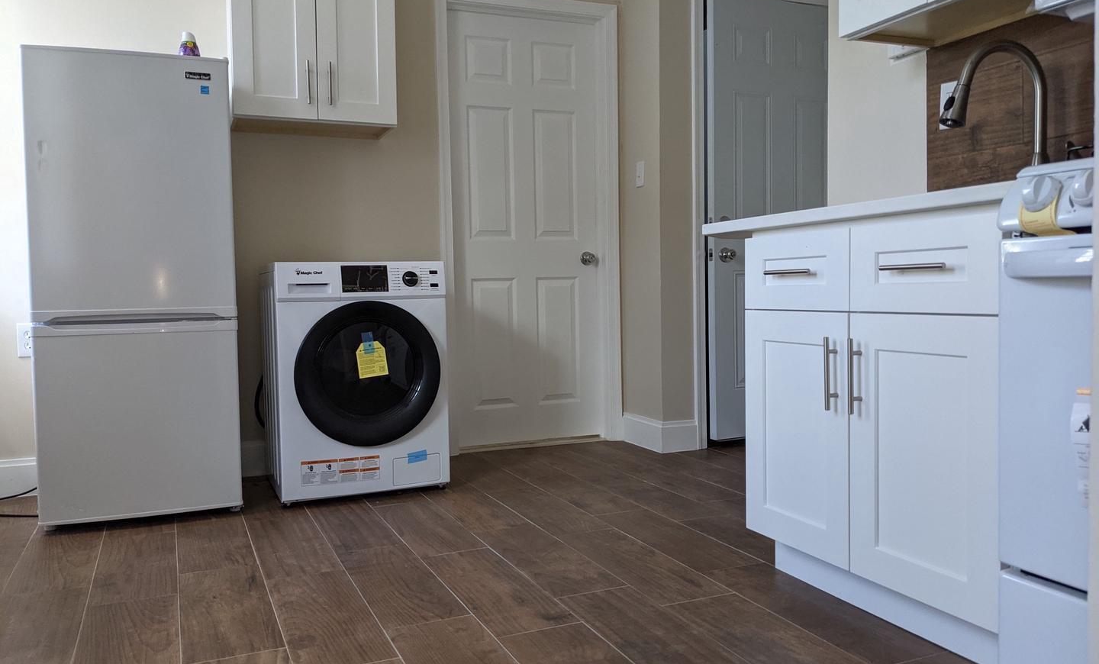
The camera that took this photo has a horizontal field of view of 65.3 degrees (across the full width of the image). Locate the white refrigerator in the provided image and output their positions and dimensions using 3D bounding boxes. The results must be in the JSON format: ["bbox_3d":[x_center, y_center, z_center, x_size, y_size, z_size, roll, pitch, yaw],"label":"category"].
[{"bbox_3d":[-1.429,-0.142,3.023,0.597,1.508,0.600,-2,3,-20],"label":"white refrigerator"}]

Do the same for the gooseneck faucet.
[{"bbox_3d":[1.023,-0.468,1.962,0.290,0.376,0.065,-2,3,-14],"label":"gooseneck faucet"}]

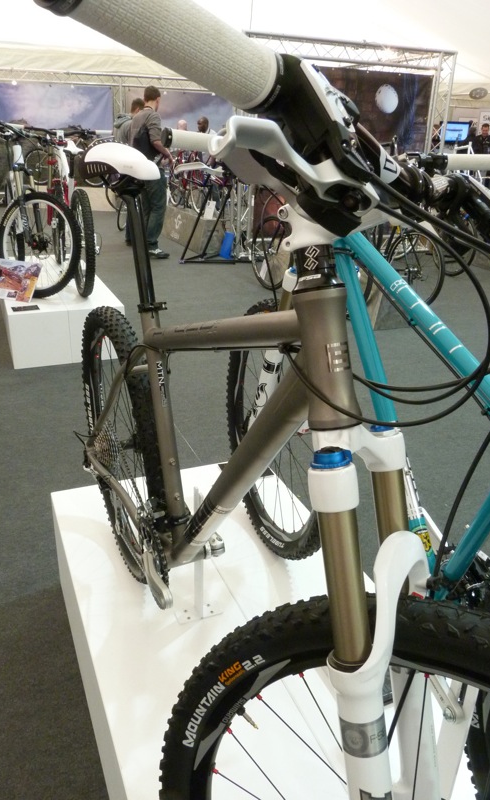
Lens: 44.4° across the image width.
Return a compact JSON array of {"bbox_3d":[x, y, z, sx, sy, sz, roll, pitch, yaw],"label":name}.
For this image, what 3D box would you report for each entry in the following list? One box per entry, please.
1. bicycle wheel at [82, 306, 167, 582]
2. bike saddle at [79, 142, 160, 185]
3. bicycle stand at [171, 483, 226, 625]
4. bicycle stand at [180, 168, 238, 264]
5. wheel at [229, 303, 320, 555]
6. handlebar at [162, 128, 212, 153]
[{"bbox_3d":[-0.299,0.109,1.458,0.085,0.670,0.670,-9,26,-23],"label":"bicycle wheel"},{"bbox_3d":[-0.204,-0.410,1.060,0.140,0.080,0.275,-10,30,-25],"label":"bike saddle"},{"bbox_3d":[-0.101,0.338,1.340,0.110,0.360,0.080,-8,26,-22],"label":"bicycle stand"},{"bbox_3d":[-0.347,-2.100,6.823,0.680,1.000,0.550,2,24,0],"label":"bicycle stand"},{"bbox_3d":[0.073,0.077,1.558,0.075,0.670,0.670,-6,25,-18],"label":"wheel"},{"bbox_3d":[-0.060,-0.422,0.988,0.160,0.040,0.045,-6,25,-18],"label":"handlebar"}]

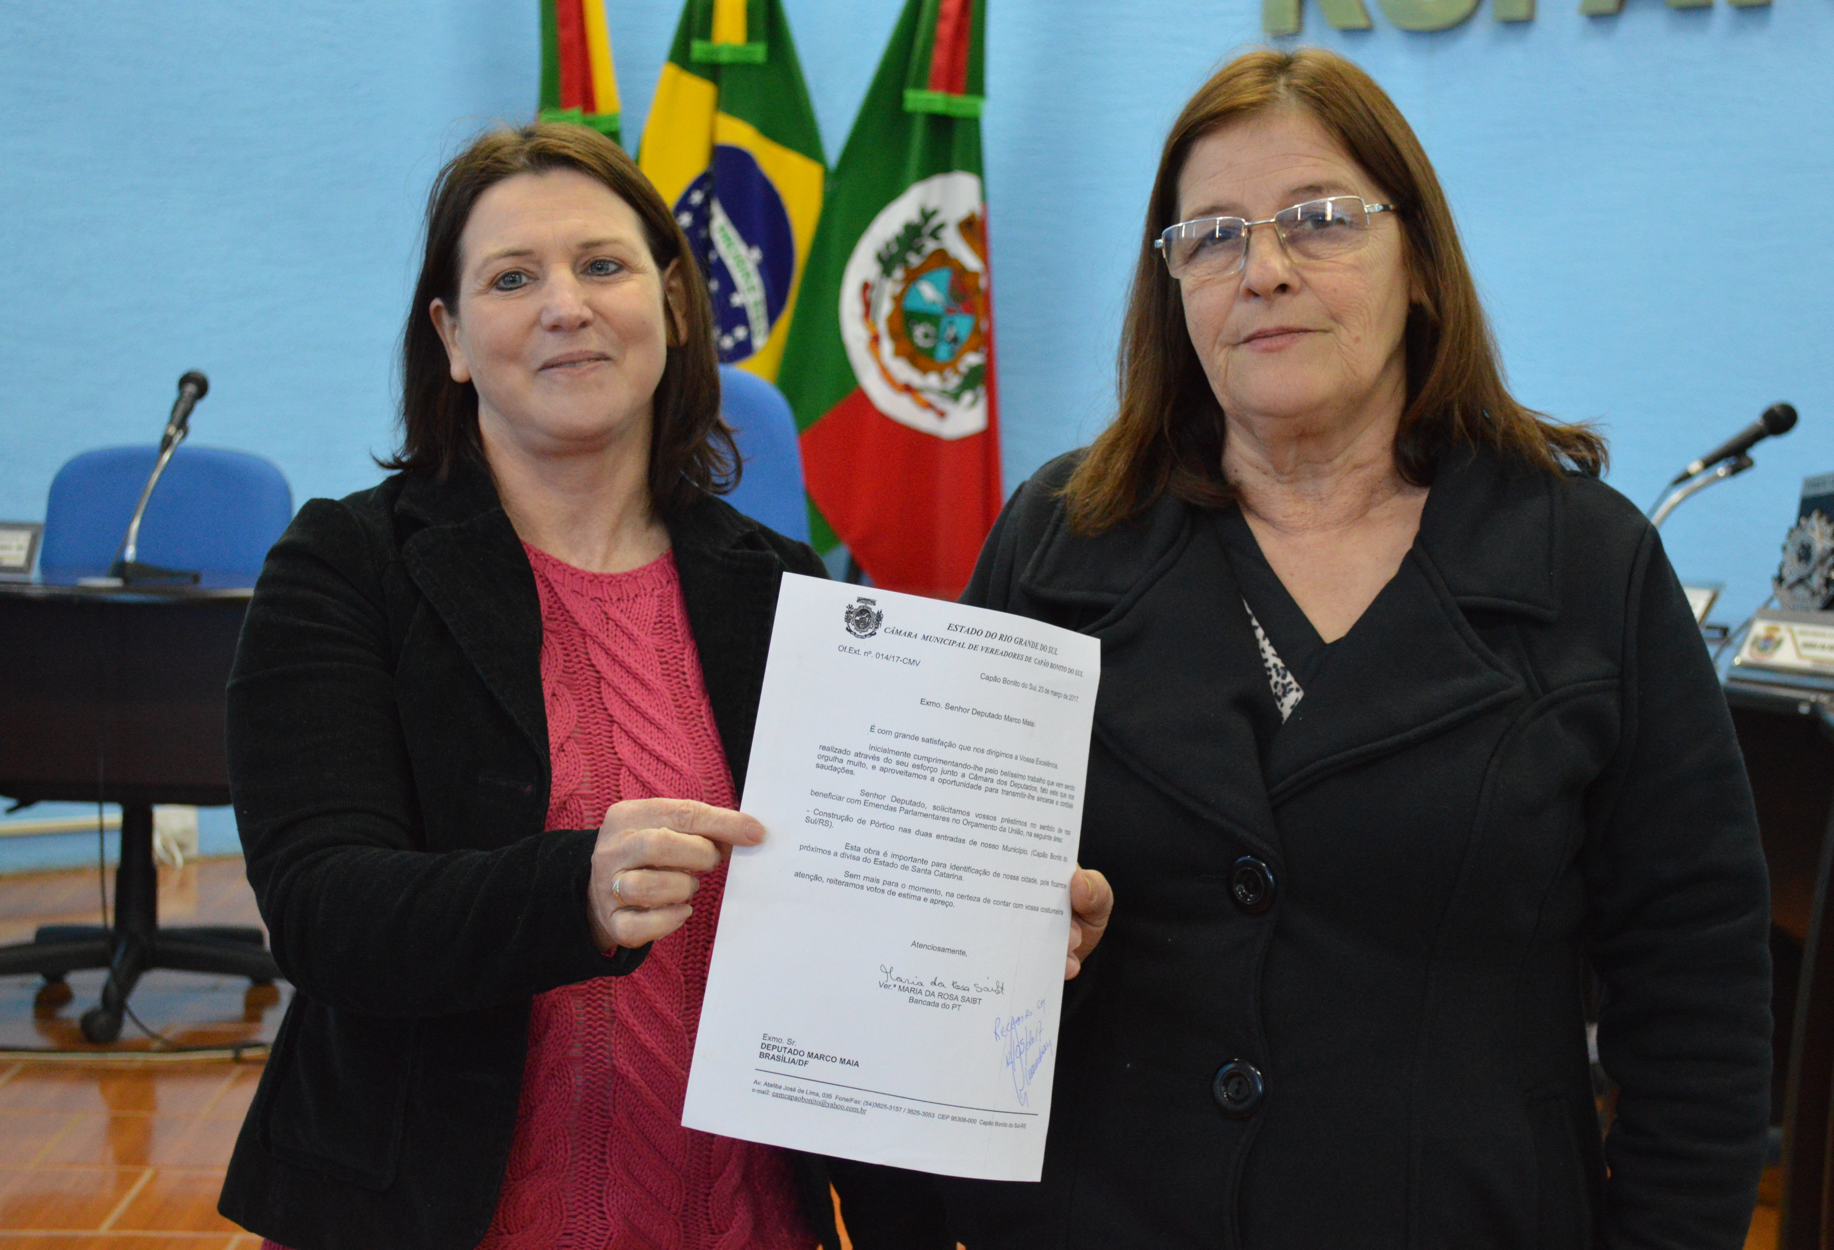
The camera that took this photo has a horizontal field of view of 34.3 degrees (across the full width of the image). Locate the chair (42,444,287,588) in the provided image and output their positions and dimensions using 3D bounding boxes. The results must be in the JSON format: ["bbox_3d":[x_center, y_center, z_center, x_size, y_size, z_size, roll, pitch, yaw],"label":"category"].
[{"bbox_3d":[-1.315,0.165,5.060,0.610,0.950,0.620,2,3,-3],"label":"chair"}]

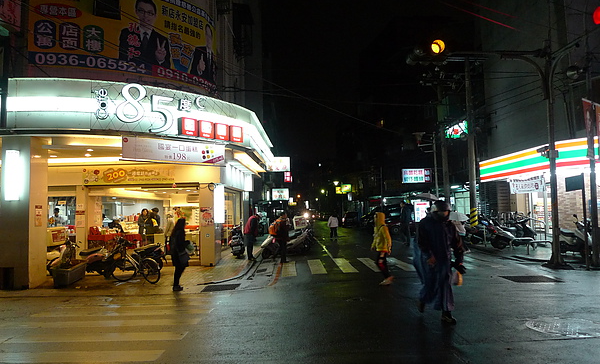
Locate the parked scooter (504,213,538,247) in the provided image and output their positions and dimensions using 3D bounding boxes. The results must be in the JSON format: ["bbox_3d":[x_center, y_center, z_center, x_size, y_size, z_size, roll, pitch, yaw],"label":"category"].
[{"bbox_3d":[7.721,1.731,14.700,1.700,1.120,0.680,-2,-4,7],"label":"parked scooter"}]

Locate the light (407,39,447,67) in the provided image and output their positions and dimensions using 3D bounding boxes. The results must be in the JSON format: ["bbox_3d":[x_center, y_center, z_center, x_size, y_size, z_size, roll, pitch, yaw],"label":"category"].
[{"bbox_3d":[3.262,-3.300,10.600,0.980,0.420,0.500,-1,-4,2],"label":"light"}]

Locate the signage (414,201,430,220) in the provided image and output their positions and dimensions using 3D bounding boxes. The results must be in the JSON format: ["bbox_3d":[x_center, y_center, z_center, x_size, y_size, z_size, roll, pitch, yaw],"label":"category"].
[{"bbox_3d":[5.742,1.397,19.500,0.740,1.000,0.200,-2,-4,7],"label":"signage"}]

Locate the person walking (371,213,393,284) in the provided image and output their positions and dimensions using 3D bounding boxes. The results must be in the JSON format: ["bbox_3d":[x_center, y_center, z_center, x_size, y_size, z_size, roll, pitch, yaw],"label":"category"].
[{"bbox_3d":[1.820,1.440,9.312,0.450,1.600,0.450,0,-4,-21],"label":"person walking"}]

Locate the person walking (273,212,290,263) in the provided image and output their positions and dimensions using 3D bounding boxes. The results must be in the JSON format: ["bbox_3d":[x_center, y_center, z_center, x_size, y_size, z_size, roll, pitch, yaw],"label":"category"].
[{"bbox_3d":[-0.604,1.756,13.286,0.520,1.600,0.480,-1,-4,-6],"label":"person walking"}]

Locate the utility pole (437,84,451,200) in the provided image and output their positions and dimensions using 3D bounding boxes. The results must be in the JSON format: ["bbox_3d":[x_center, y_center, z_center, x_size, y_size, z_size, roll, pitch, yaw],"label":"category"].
[{"bbox_3d":[7.097,-1.005,20.211,0.330,7.700,0.330,-1,-4,0],"label":"utility pole"}]

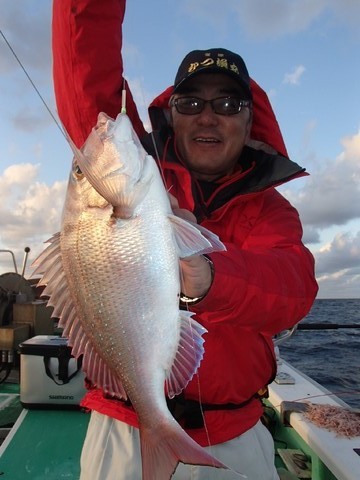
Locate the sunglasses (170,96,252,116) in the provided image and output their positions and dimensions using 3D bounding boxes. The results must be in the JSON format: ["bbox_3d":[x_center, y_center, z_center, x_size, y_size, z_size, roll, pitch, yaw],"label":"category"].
[{"bbox_3d":[0.072,-0.268,0.847,0.148,0.045,0.145,0,3,8],"label":"sunglasses"}]

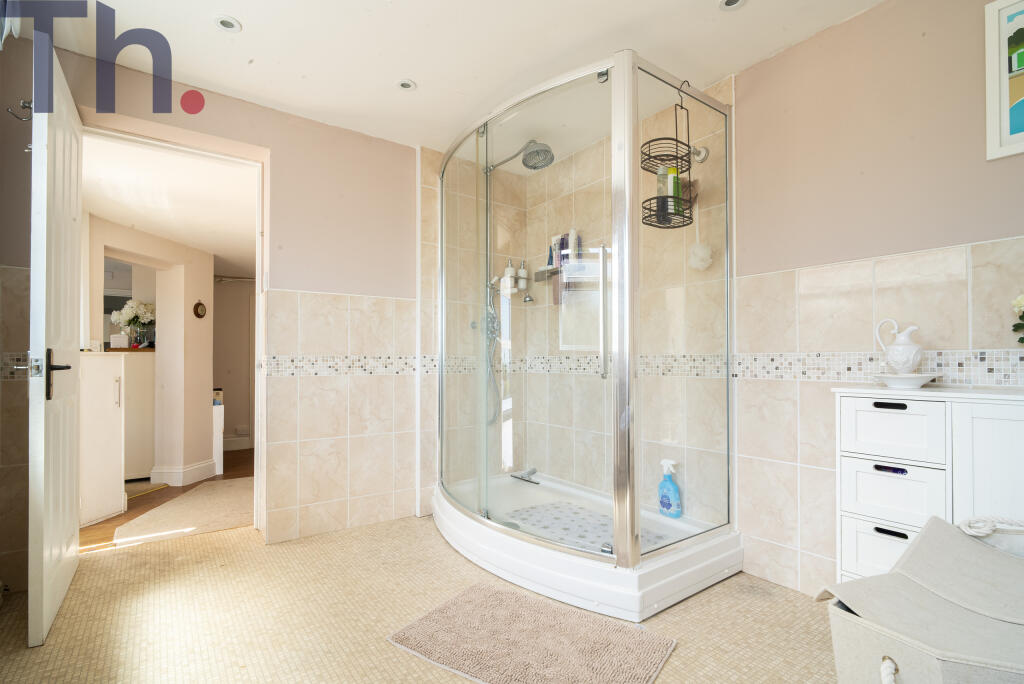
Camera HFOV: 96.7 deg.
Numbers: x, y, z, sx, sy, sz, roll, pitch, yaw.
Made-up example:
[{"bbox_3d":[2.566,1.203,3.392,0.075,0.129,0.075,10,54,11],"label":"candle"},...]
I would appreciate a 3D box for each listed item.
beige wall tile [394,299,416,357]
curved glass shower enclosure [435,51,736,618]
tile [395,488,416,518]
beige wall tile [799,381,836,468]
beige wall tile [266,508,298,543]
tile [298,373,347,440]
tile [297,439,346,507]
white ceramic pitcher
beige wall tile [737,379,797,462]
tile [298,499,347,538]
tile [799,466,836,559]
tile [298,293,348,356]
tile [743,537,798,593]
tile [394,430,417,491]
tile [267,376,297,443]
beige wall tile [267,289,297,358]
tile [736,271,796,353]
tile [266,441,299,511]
[{"bbox_3d":[-0.635,-0.089,2.716,0.139,0.327,0.010,1,-3,-35],"label":"beige wall tile"},{"bbox_3d":[0.190,-0.019,2.355,0.916,2.057,1.498,1,-3,-37],"label":"curved glass shower enclosure"},{"bbox_3d":[-0.608,0.924,2.596,0.127,0.155,0.010,0,-1,-30],"label":"tile"},{"bbox_3d":[1.211,0.321,1.709,0.010,0.331,0.247,1,-1,-32],"label":"beige wall tile"},{"bbox_3d":[-1.165,0.929,2.308,0.136,0.157,0.010,1,-3,-35],"label":"beige wall tile"},{"bbox_3d":[-1.003,0.354,2.440,0.247,0.331,0.010,1,-1,-32],"label":"tile"},{"bbox_3d":[-0.986,0.688,2.388,0.244,0.334,0.010,0,-1,-30],"label":"tile"},{"bbox_3d":[1.259,0.015,1.489,0.105,0.182,0.117,1,-3,-37],"label":"white ceramic pitcher"},{"bbox_3d":[1.077,0.324,1.926,0.010,0.331,0.250,1,-1,-32],"label":"beige wall tile"},{"bbox_3d":[-1.003,0.937,2.431,0.247,0.161,0.010,1,-1,-32],"label":"tile"},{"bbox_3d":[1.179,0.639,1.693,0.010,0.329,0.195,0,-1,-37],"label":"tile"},{"bbox_3d":[-1.003,-0.093,2.447,0.247,0.329,0.010,1,-1,-32],"label":"tile"},{"bbox_3d":[1.075,0.913,1.907,0.010,0.157,0.250,1,-3,-37],"label":"tile"},{"bbox_3d":[-0.609,0.681,2.602,0.127,0.328,0.010,0,-1,-30],"label":"tile"},{"bbox_3d":[-1.158,0.341,2.299,0.135,0.332,0.010,0,-1,-30],"label":"tile"},{"bbox_3d":[-1.165,-0.102,2.345,0.136,0.327,0.010,1,-3,-35],"label":"beige wall tile"},{"bbox_3d":[1.077,-0.124,1.932,0.010,0.329,0.250,1,-1,-32],"label":"tile"},{"bbox_3d":[-1.173,0.687,2.330,0.145,0.331,0.010,1,-1,-32],"label":"tile"}]

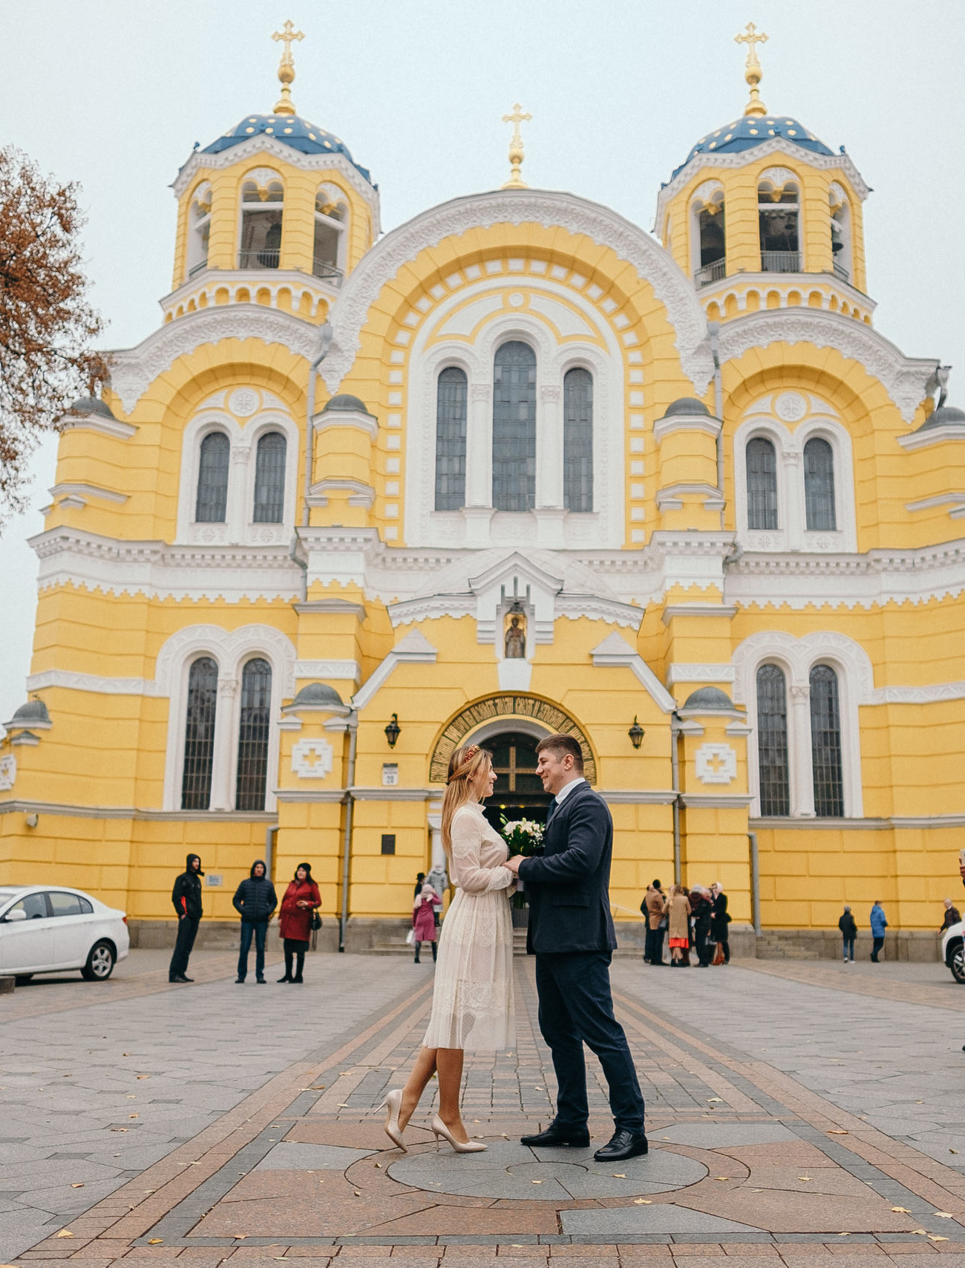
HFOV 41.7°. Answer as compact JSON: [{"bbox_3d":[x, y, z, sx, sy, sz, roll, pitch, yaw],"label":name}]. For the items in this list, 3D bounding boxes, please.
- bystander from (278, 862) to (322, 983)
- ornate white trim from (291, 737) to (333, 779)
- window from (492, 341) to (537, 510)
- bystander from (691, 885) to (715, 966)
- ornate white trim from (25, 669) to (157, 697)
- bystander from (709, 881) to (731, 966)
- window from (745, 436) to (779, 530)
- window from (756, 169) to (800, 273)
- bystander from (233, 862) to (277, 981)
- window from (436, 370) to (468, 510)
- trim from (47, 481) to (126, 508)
[{"bbox_3d":[-2.574,4.143,18.195,0.600,1.670,0.480,-7,-15,31],"label":"bystander"},{"bbox_3d":[-4.180,3.055,31.090,1.000,1.000,0.160,1,-12,1],"label":"ornate white trim"},{"bbox_3d":[0.921,-5.972,36.606,1.281,5.197,0.300,1,-13,1],"label":"window"},{"bbox_3d":[4.554,6.083,26.460,0.450,1.662,0.500,-7,-15,30],"label":"bystander"},{"bbox_3d":[-11.440,1.413,36.453,3.700,0.520,1.500,1,-12,1],"label":"ornate white trim"},{"bbox_3d":[5.117,6.232,27.324,0.420,1.720,0.500,5,-13,-16],"label":"bystander"},{"bbox_3d":[8.626,-4.652,38.993,0.950,3.080,0.300,1,-12,1],"label":"window"},{"bbox_3d":[9.637,-13.456,41.492,1.380,3.720,0.500,1,-12,1],"label":"window"},{"bbox_3d":[-3.338,4.233,18.752,0.620,1.740,0.360,2,-13,-7],"label":"bystander"},{"bbox_3d":[-0.872,-5.600,36.545,0.939,4.385,0.300,1,-13,1],"label":"window"},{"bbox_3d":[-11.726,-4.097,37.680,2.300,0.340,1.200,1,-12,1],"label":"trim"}]

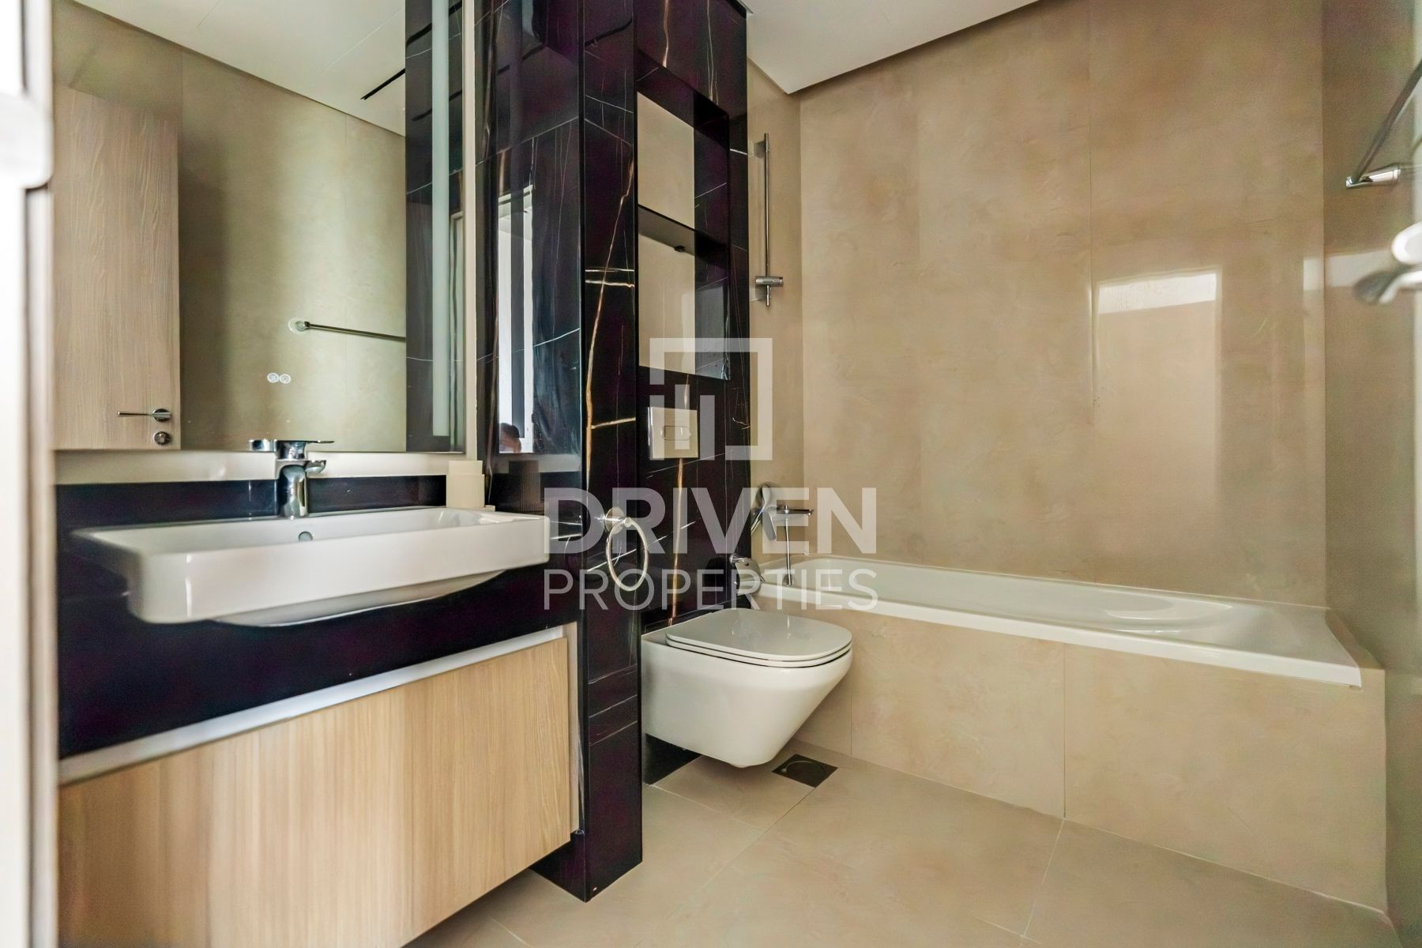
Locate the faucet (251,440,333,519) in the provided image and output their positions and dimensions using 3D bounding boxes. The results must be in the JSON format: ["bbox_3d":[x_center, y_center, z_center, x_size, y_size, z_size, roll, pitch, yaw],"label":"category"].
[{"bbox_3d":[-0.721,0.010,1.120,0.155,0.140,0.052,1,1,36],"label":"faucet"}]

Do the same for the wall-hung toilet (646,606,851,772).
[{"bbox_3d":[0.120,0.588,1.781,0.535,0.310,0.370,1,1,36],"label":"wall-hung toilet"}]

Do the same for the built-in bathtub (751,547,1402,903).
[{"bbox_3d":[0.918,0.651,2.139,1.758,0.513,0.747,0,1,37],"label":"built-in bathtub"}]

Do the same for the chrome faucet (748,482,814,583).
[{"bbox_3d":[0.284,0.247,2.569,0.222,0.425,0.255,0,1,37],"label":"chrome faucet"}]

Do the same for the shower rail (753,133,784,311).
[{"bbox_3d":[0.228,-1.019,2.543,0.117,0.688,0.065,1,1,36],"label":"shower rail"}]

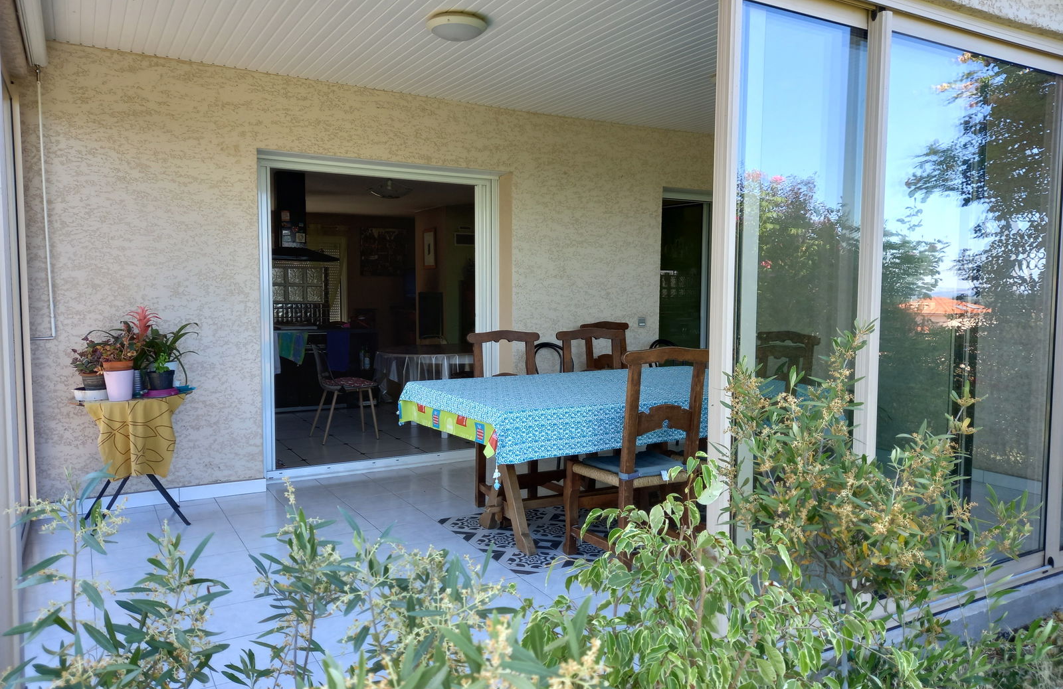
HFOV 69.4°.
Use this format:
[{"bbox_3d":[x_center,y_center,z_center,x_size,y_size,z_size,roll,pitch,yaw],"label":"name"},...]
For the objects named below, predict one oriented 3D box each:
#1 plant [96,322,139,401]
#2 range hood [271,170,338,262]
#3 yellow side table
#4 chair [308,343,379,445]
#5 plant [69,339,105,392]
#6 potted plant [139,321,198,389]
[{"bbox_3d":[-2.178,0.084,4.051,0.210,0.420,0.210,-2,5,-31],"label":"plant"},{"bbox_3d":[-2.584,-1.361,8.245,0.900,0.950,0.550,-2,5,-31],"label":"range hood"},{"bbox_3d":[-2.206,0.634,4.273,0.590,0.720,0.490,-2,5,-31],"label":"yellow side table"},{"bbox_3d":[-1.595,0.395,6.558,0.590,0.820,0.460,-2,5,-31],"label":"chair"},{"bbox_3d":[-2.325,0.132,4.037,0.180,0.285,0.180,-2,5,-31],"label":"plant"},{"bbox_3d":[-2.059,0.059,4.329,0.300,0.390,0.270,-2,5,-31],"label":"potted plant"}]

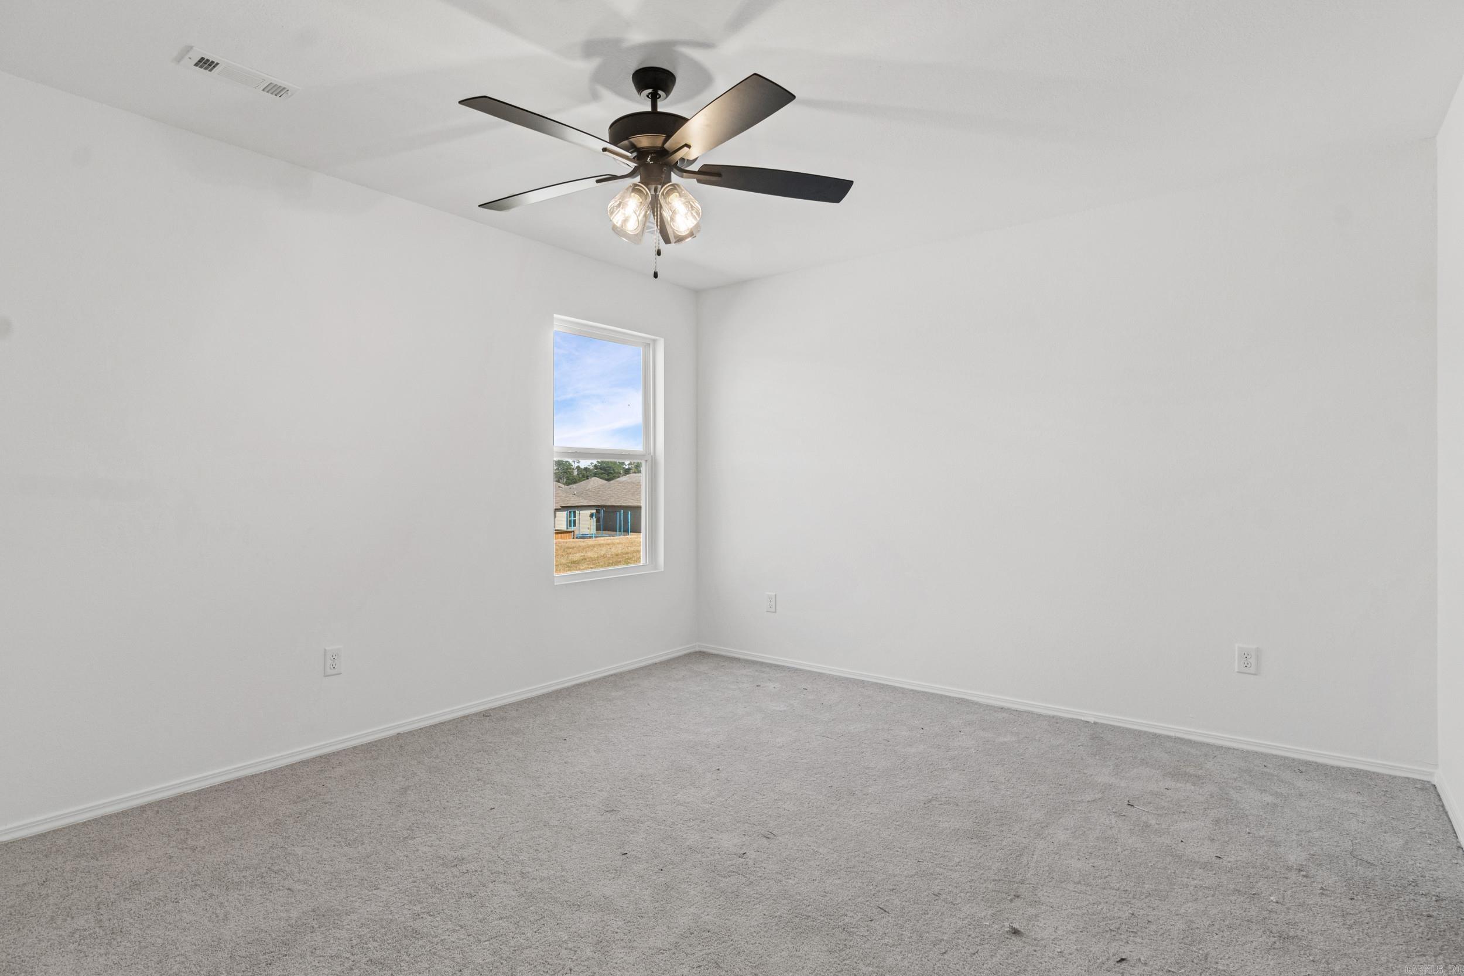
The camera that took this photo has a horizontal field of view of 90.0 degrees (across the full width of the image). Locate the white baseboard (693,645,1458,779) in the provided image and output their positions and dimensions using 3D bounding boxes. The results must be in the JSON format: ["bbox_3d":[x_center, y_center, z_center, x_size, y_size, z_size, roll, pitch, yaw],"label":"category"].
[{"bbox_3d":[1.202,1.079,3.859,3.642,0.057,0.015,0,0,38],"label":"white baseboard"}]

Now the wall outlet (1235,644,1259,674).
[{"bbox_3d":[2.184,0.730,3.102,0.077,0.120,0.010,0,0,38],"label":"wall outlet"}]

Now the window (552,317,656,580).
[{"bbox_3d":[-0.777,-0.211,4.418,0.080,1.490,0.875,0,0,38],"label":"window"}]

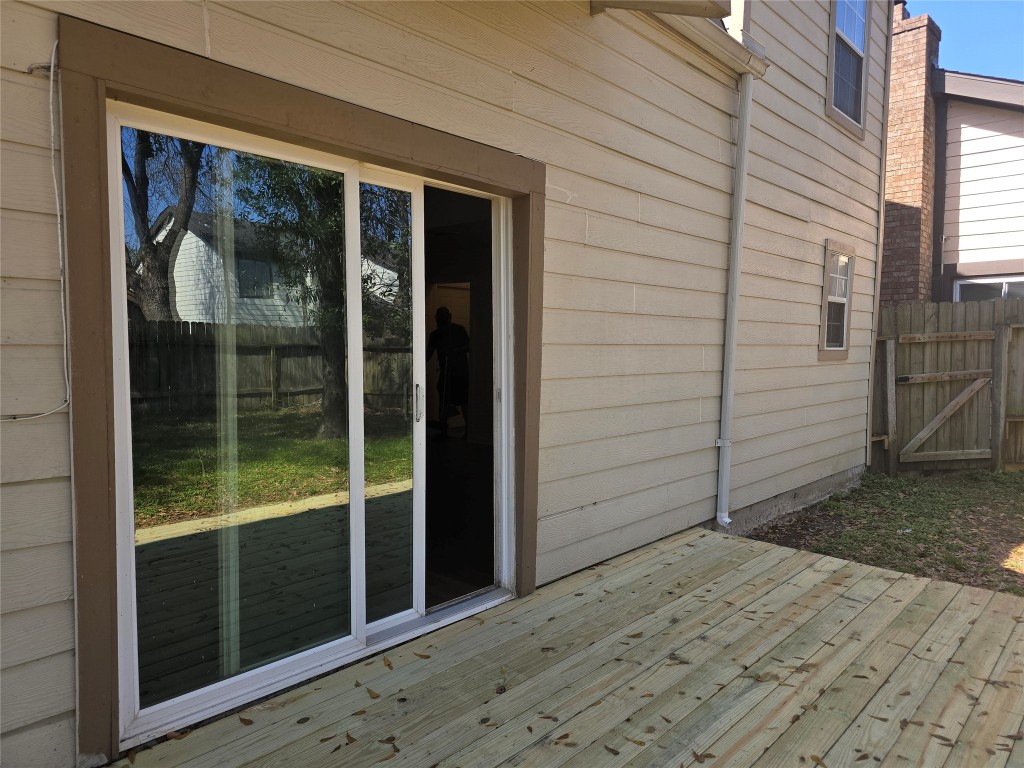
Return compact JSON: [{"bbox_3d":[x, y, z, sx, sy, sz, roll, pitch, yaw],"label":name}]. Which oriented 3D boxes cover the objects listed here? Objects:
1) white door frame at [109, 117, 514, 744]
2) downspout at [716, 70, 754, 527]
[{"bbox_3d":[-0.628,0.119,2.741,0.120,2.007,1.820,4,5,43],"label":"white door frame"},{"bbox_3d":[1.584,-0.546,4.810,0.105,3.150,0.085,6,6,43],"label":"downspout"}]

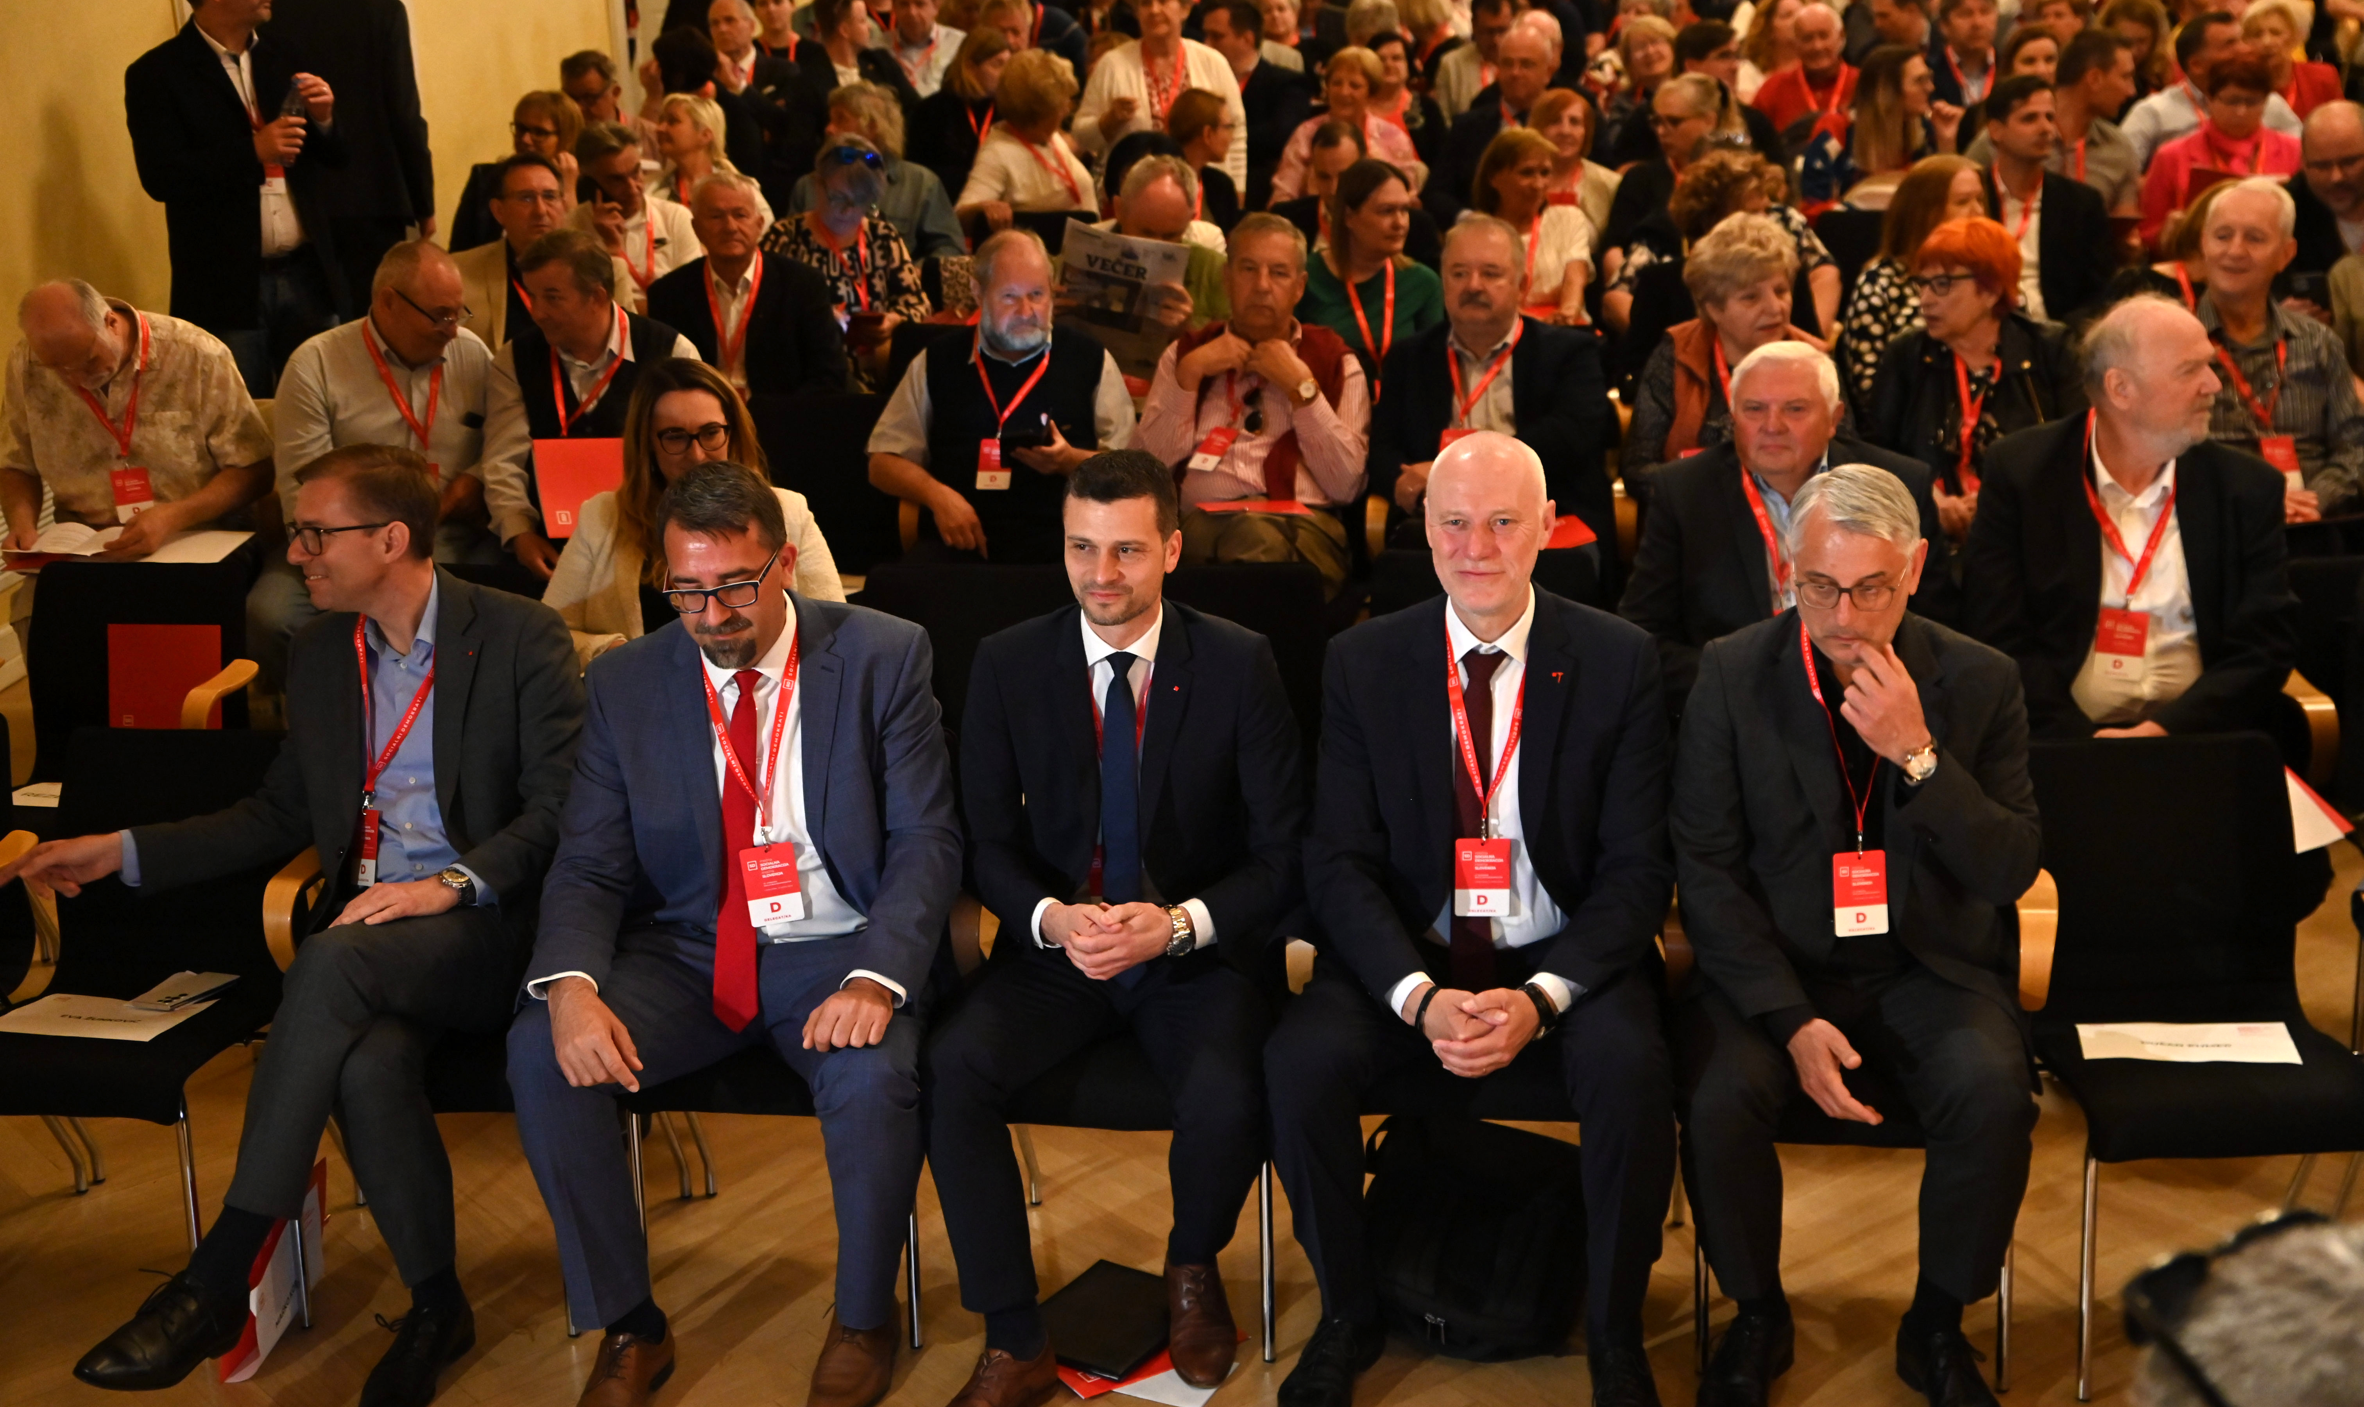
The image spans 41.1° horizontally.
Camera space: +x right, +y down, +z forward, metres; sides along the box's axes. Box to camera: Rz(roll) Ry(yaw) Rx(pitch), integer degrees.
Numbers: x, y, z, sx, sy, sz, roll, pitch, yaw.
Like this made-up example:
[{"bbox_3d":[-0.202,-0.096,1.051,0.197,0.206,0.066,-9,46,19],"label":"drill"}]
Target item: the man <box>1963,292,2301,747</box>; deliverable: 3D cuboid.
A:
[{"bbox_3d":[1.640,0.017,5.373,0.590,1.340,0.820,1,17,5],"label":"man"}]

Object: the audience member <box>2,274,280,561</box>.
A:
[{"bbox_3d":[-2.192,-0.236,6.460,0.620,1.220,0.800,-1,18,5],"label":"audience member"}]

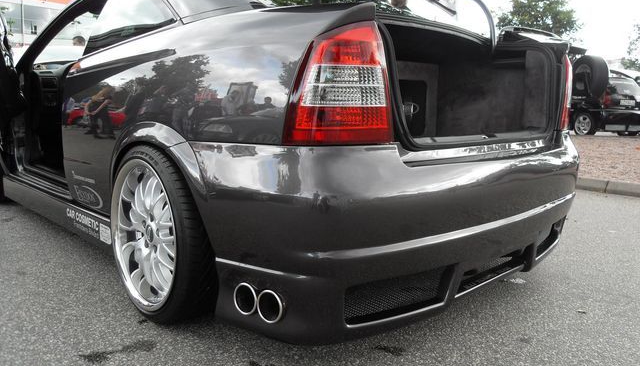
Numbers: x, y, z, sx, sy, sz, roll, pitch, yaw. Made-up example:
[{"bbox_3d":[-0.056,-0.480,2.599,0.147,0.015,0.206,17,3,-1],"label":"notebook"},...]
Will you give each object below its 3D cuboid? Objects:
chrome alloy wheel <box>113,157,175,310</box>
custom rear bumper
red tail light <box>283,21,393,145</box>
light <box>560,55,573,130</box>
[{"bbox_3d":[-0.523,0.164,1.781,0.200,0.505,0.505,-8,10,-42],"label":"chrome alloy wheel"},{"bbox_3d":[0.445,0.059,1.828,1.730,0.480,0.500,-8,10,-42],"label":"custom rear bumper"},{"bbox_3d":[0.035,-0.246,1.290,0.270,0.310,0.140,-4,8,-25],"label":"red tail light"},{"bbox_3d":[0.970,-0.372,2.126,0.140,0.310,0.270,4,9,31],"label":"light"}]

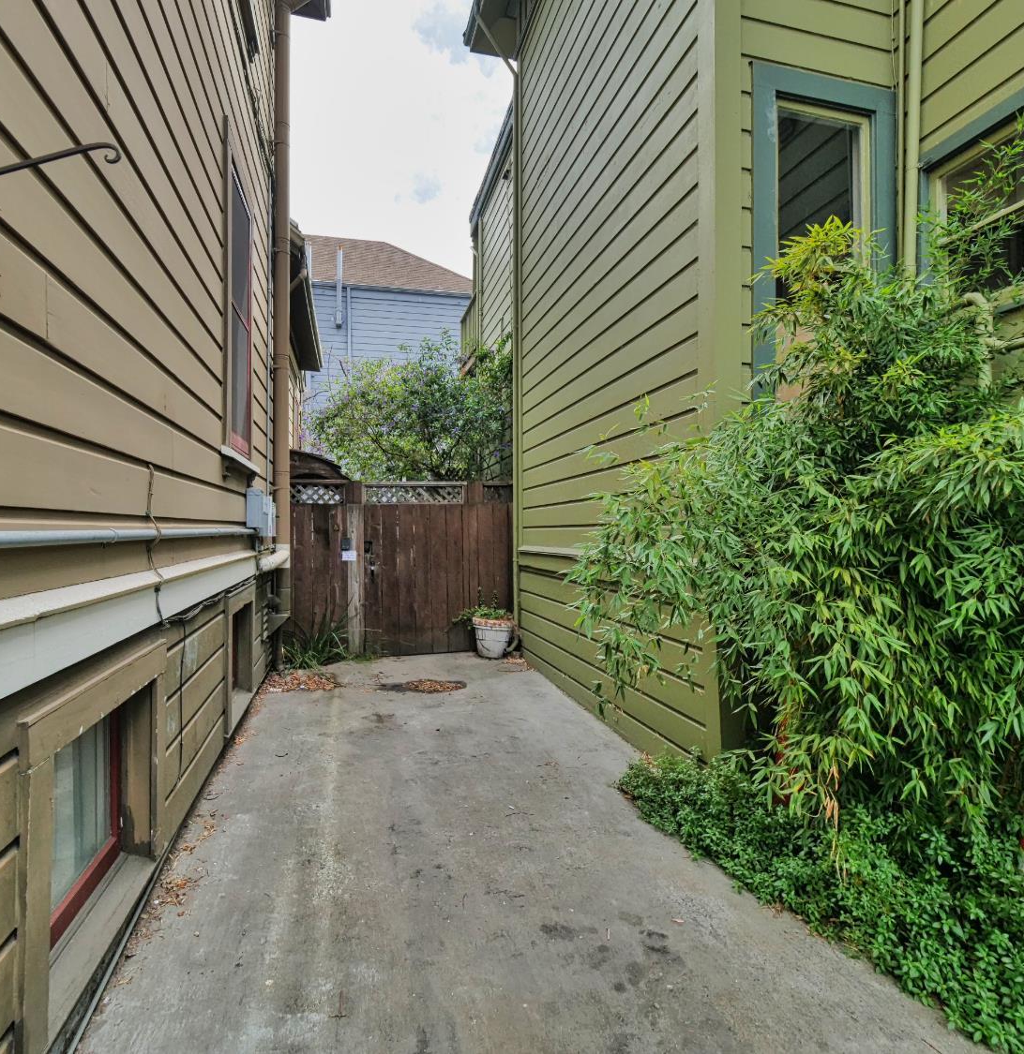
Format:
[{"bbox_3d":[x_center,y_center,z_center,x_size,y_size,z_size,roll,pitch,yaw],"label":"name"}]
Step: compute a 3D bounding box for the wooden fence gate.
[{"bbox_3d":[-1.125,0.447,6.110,2.370,1.880,0.120,0,0,-15],"label":"wooden fence gate"}]

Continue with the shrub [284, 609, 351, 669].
[{"bbox_3d":[-1.930,1.065,5.620,0.620,0.560,0.480,0,0,-15],"label":"shrub"}]

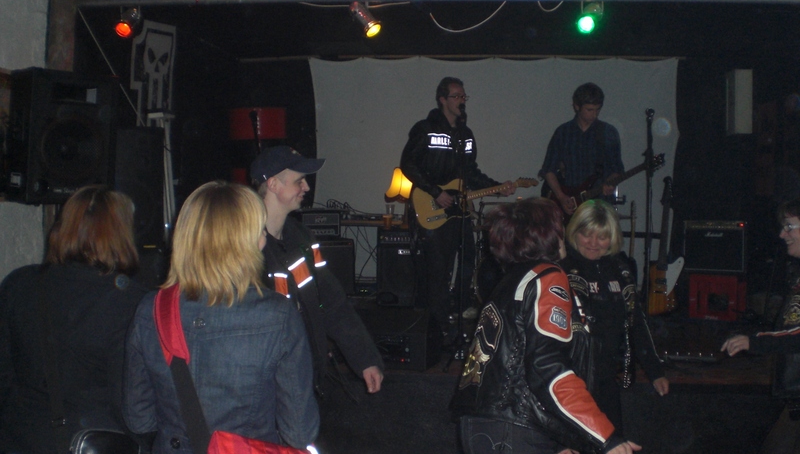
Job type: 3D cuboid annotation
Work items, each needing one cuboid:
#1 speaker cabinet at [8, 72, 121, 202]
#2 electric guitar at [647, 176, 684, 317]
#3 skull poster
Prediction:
[{"bbox_3d":[-1.834,-0.486,4.749,0.440,0.680,0.400,-1,8,-40],"label":"speaker cabinet"},{"bbox_3d":[2.056,0.143,6.800,0.310,1.070,0.090,3,-5,11],"label":"electric guitar"},{"bbox_3d":[-1.825,-1.114,6.500,0.020,0.800,0.430,6,5,35],"label":"skull poster"}]

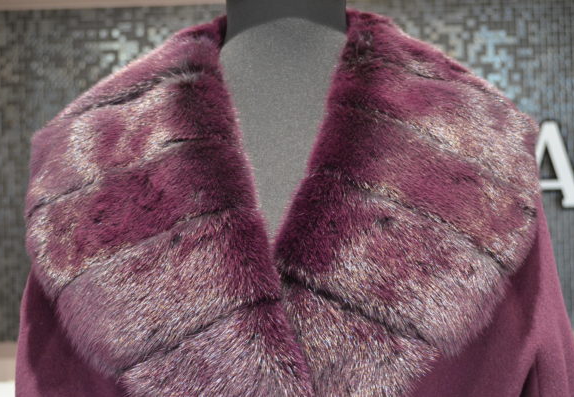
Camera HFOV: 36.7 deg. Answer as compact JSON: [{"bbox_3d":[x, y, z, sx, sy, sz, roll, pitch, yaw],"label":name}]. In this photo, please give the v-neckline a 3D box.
[{"bbox_3d":[-0.002,-0.067,0.830,0.140,0.228,0.080,0,2,0],"label":"v-neckline"}]

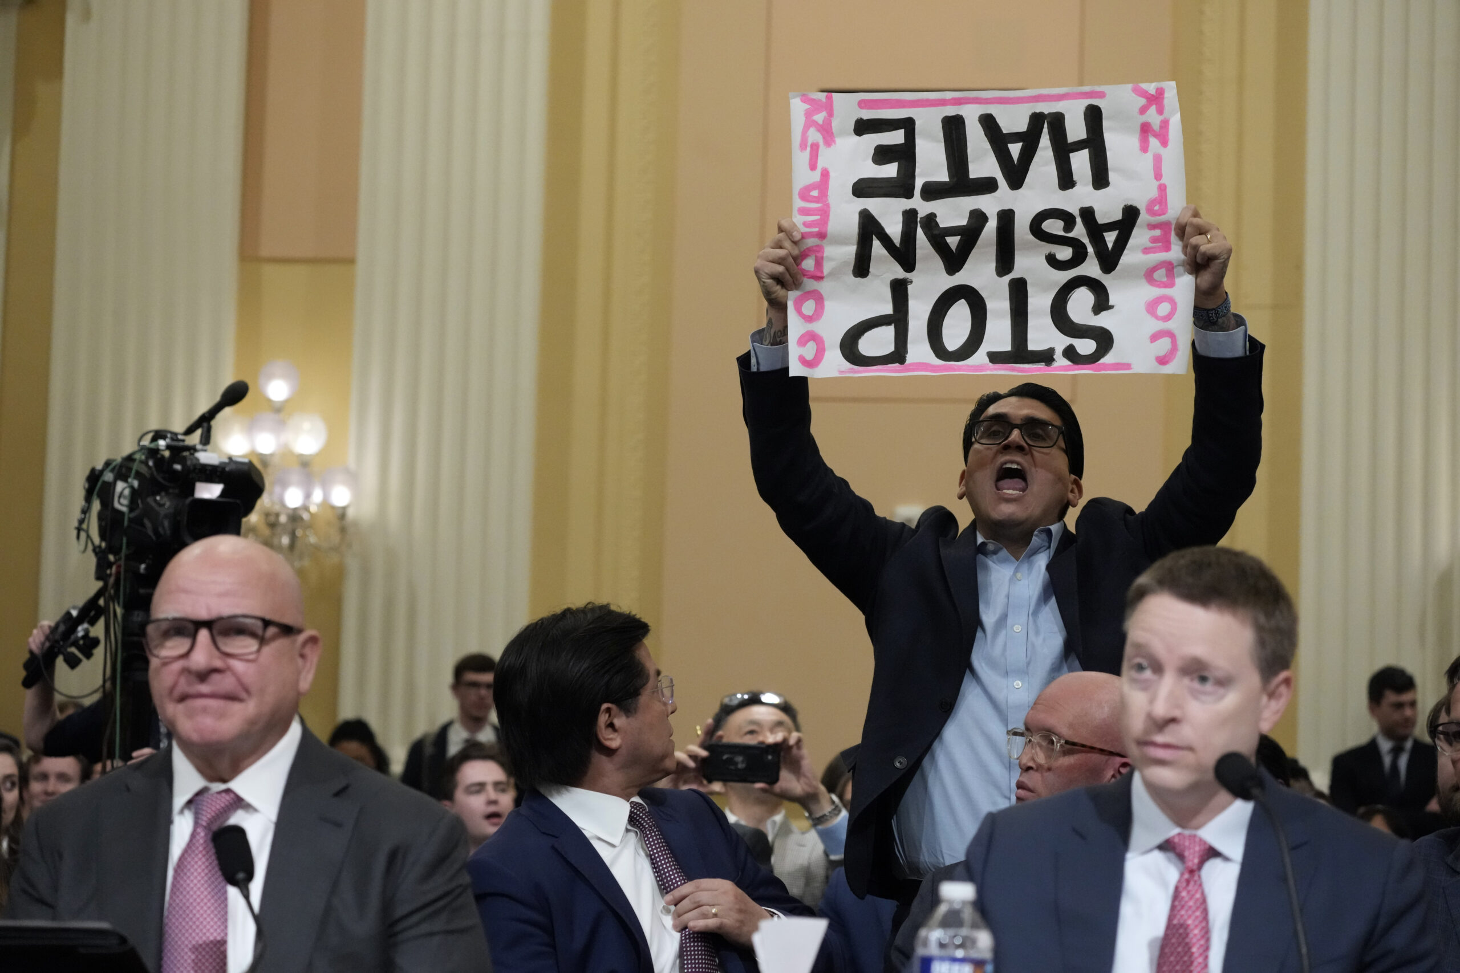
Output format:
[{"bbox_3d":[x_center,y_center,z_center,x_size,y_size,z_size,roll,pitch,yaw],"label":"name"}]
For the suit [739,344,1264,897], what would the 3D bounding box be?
[{"bbox_3d":[0.424,0.209,6.320,0.790,0.840,0.400,1,-5,7],"label":"suit"}]

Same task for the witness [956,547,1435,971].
[{"bbox_3d":[0.413,0.721,3.675,0.560,1.310,0.800,1,-6,10],"label":"witness"}]

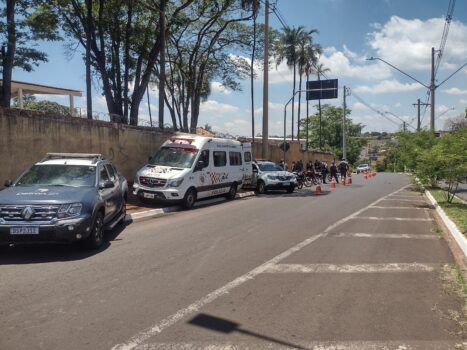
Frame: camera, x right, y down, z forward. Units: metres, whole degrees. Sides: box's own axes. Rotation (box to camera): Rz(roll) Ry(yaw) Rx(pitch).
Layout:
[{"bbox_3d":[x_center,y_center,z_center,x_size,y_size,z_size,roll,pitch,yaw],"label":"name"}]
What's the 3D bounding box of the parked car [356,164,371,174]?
[{"bbox_3d":[19.285,-0.782,53.973,1.750,1.500,4.200,2,2,21],"label":"parked car"}]

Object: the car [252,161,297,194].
[{"bbox_3d":[1.761,0.090,20.369,1.850,1.720,4.350,0,2,-19],"label":"car"}]

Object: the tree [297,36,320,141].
[{"bbox_3d":[9.143,-8.521,45.689,3.700,17.300,3.700,2,2,23],"label":"tree"}]

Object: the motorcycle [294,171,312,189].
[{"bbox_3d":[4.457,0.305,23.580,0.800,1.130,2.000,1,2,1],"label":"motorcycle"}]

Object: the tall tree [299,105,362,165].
[{"bbox_3d":[17.030,-6.332,62.786,10.700,11.900,10.000,2,2,23],"label":"tall tree"}]

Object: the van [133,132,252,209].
[{"bbox_3d":[-1.555,-0.225,14.574,2.050,2.680,5.950,2,2,22],"label":"van"}]

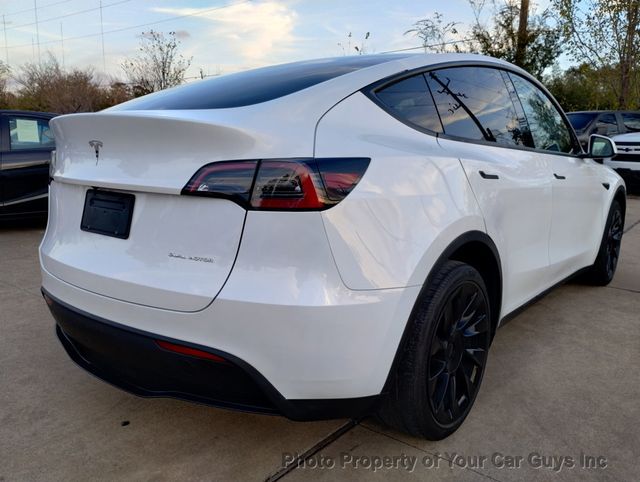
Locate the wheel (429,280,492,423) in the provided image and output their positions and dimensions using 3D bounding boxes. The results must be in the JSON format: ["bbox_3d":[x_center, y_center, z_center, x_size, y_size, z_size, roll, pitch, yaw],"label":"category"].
[{"bbox_3d":[0.475,0.417,2.075,0.210,0.560,0.560,9,13,39],"label":"wheel"}]

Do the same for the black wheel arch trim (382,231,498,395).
[{"bbox_3d":[0.484,0.200,1.974,0.130,0.490,0.970,9,13,39],"label":"black wheel arch trim"}]

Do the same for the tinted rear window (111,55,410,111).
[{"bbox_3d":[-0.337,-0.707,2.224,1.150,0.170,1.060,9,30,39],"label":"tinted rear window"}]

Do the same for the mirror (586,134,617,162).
[{"bbox_3d":[1.840,-0.611,3.357,0.200,0.155,0.130,9,13,39],"label":"mirror"}]

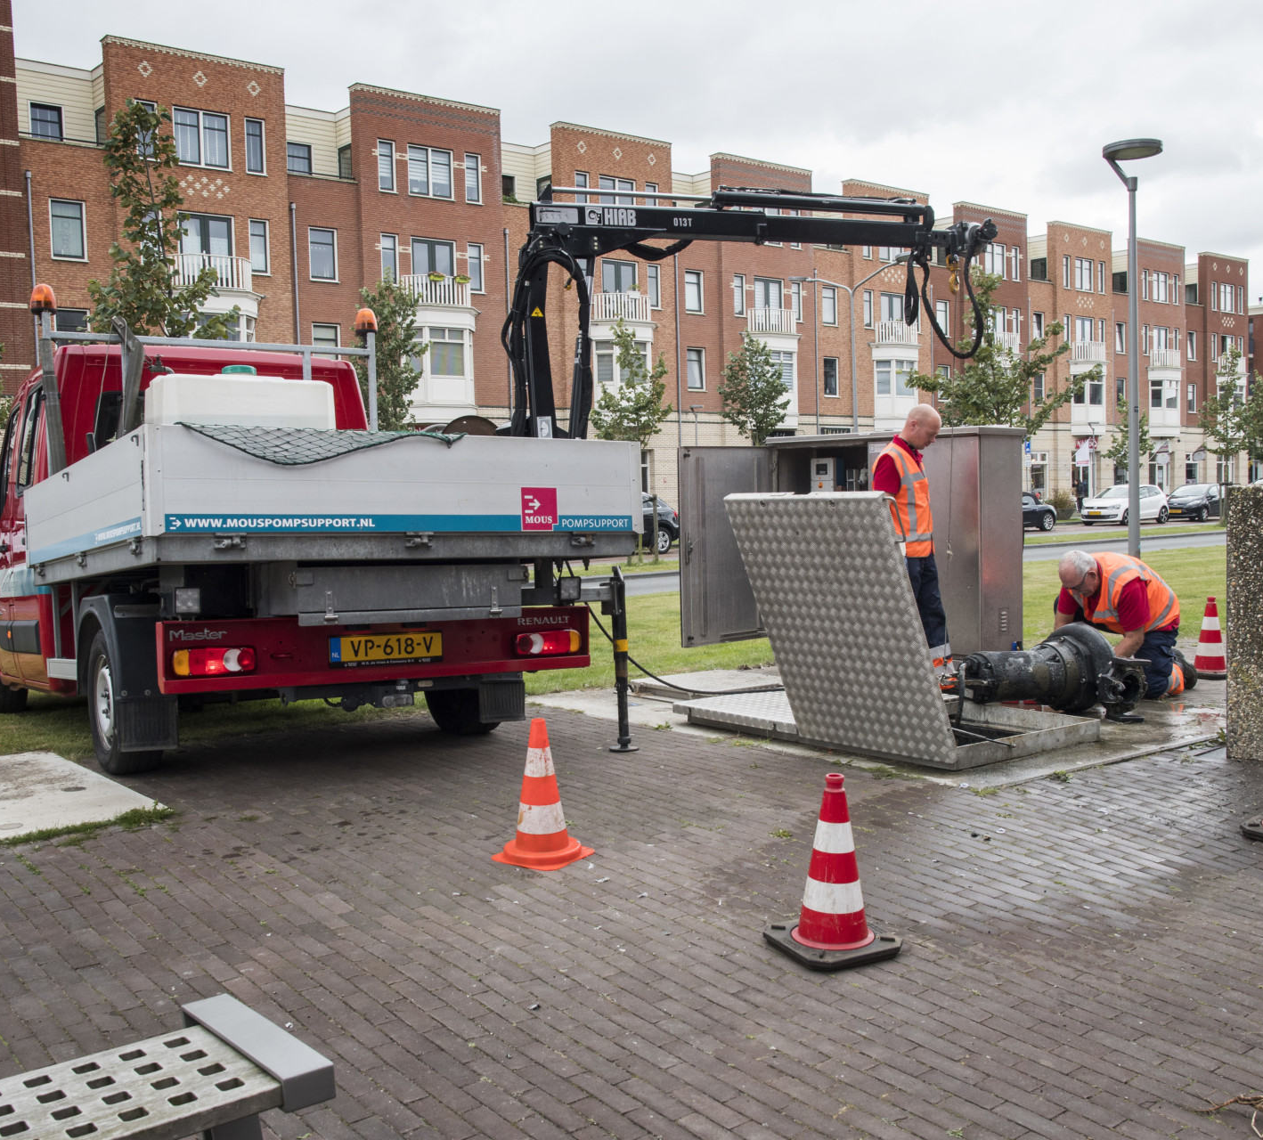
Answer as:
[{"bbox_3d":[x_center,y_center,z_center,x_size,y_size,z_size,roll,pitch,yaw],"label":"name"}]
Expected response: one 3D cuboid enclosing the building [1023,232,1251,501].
[{"bbox_3d":[23.658,-10.051,73.261,21.300,13.800,11.000,-4,4,-39],"label":"building"}]

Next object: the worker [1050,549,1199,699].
[{"bbox_3d":[2.906,0.304,7.850,0.850,0.870,0.650,-5,5,-42],"label":"worker"}]

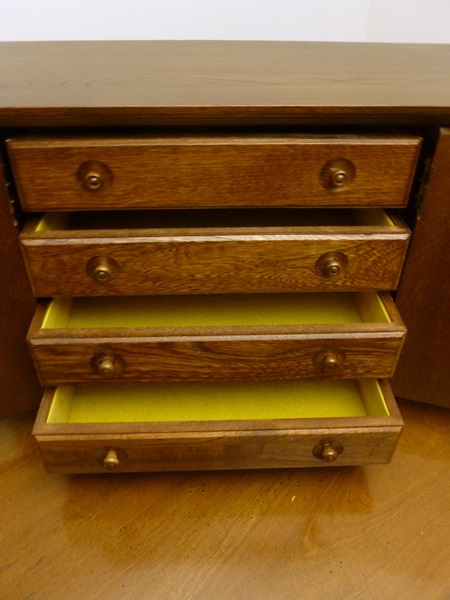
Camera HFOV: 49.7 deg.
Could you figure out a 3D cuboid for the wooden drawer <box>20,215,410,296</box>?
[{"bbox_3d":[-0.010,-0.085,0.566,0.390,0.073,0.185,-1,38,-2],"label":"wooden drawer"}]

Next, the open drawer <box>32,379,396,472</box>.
[{"bbox_3d":[-0.008,0.111,0.596,0.390,0.073,0.197,-1,38,-2],"label":"open drawer"}]

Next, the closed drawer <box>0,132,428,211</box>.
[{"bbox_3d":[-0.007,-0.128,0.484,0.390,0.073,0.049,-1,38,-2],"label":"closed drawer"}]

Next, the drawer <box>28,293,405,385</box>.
[{"bbox_3d":[-0.009,0.011,0.585,0.390,0.073,0.197,-1,38,-2],"label":"drawer"}]

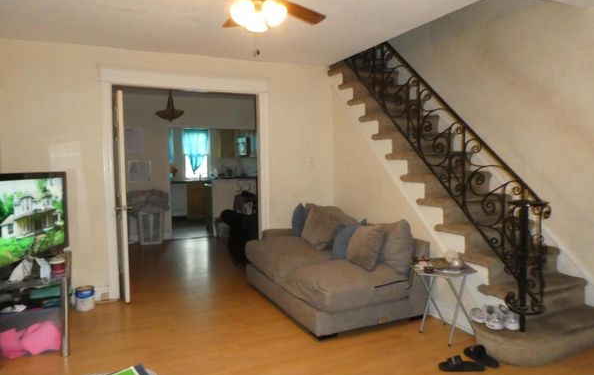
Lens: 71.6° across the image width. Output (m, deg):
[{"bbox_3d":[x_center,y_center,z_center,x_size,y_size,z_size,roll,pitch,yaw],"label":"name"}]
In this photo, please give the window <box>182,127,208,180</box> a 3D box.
[{"bbox_3d":[-2.413,-0.824,9.915,0.650,1.280,0.120,-2,4,-24],"label":"window"}]

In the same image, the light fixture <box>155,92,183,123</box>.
[{"bbox_3d":[-1.754,-1.145,5.684,0.390,0.470,0.390,-2,4,-24],"label":"light fixture"}]

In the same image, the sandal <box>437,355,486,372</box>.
[{"bbox_3d":[1.066,1.132,2.658,0.290,0.070,0.108,-1,4,0],"label":"sandal"}]

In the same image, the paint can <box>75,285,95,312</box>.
[{"bbox_3d":[-1.969,1.034,3.822,0.167,0.192,0.167,-2,4,-24],"label":"paint can"}]

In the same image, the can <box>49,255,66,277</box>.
[{"bbox_3d":[-1.732,0.569,2.985,0.112,0.130,0.112,-2,4,-24],"label":"can"}]

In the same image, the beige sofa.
[{"bbox_3d":[0.289,0.692,3.979,1.120,0.800,1.540,-2,4,-26],"label":"beige sofa"}]

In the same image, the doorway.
[{"bbox_3d":[-1.108,-0.040,4.369,1.680,2.245,0.140,-2,4,-24],"label":"doorway"}]

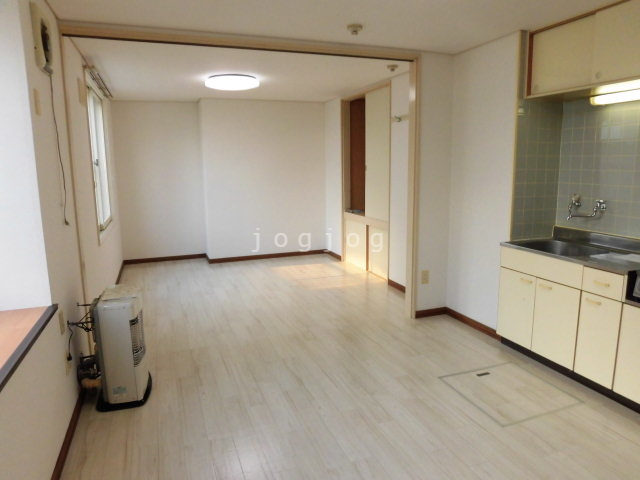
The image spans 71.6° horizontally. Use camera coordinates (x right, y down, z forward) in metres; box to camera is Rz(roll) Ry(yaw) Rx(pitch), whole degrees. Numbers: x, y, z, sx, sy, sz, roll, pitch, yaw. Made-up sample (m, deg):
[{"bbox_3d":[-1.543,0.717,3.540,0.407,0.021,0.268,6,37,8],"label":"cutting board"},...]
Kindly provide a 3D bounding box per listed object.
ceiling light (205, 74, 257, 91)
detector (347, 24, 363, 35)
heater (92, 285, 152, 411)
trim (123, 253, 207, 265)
[{"bbox_3d":[-0.990,-1.757,4.984,0.600,0.095,0.600,-4,10,-20],"label":"ceiling light"},{"bbox_3d":[0.249,-1.477,3.128,0.105,0.050,0.105,-1,9,0],"label":"detector"},{"bbox_3d":[-1.263,0.661,2.841,0.305,0.662,0.460,-4,10,-20],"label":"heater"},{"bbox_3d":[-2.388,0.306,6.897,1.200,0.061,0.018,-4,10,-20],"label":"trim"}]

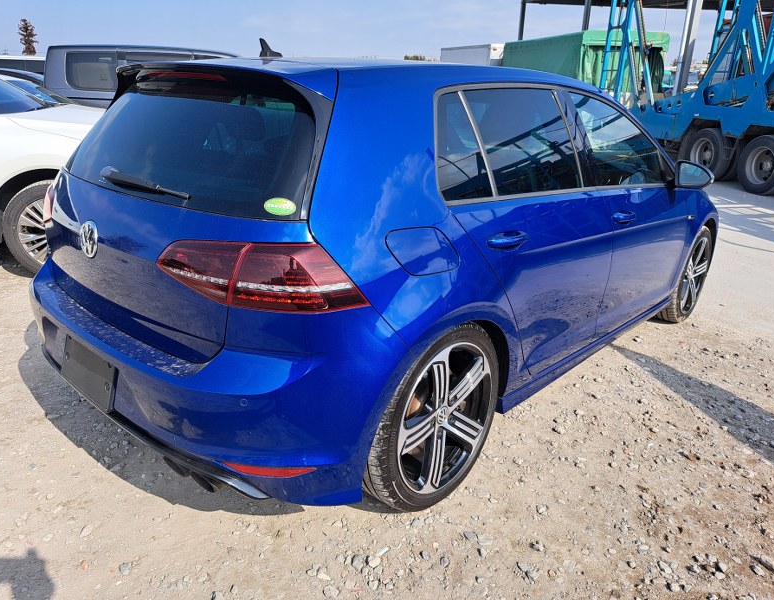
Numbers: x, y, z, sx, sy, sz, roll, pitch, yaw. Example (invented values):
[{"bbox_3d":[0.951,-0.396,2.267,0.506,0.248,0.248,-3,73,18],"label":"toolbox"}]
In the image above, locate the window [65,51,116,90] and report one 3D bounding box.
[{"bbox_3d":[-4.208,-3.247,7.900,0.700,0.520,0.060,2,21,1],"label":"window"}]

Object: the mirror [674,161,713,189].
[{"bbox_3d":[1.739,-0.703,3.137,0.221,0.158,0.158,18,25,40],"label":"mirror"}]

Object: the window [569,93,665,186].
[{"bbox_3d":[1.218,-0.819,2.876,0.924,0.452,0.074,-17,4,-44],"label":"window"}]

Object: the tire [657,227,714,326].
[{"bbox_3d":[2.054,-0.199,3.905,0.247,0.683,0.683,18,25,40],"label":"tire"}]

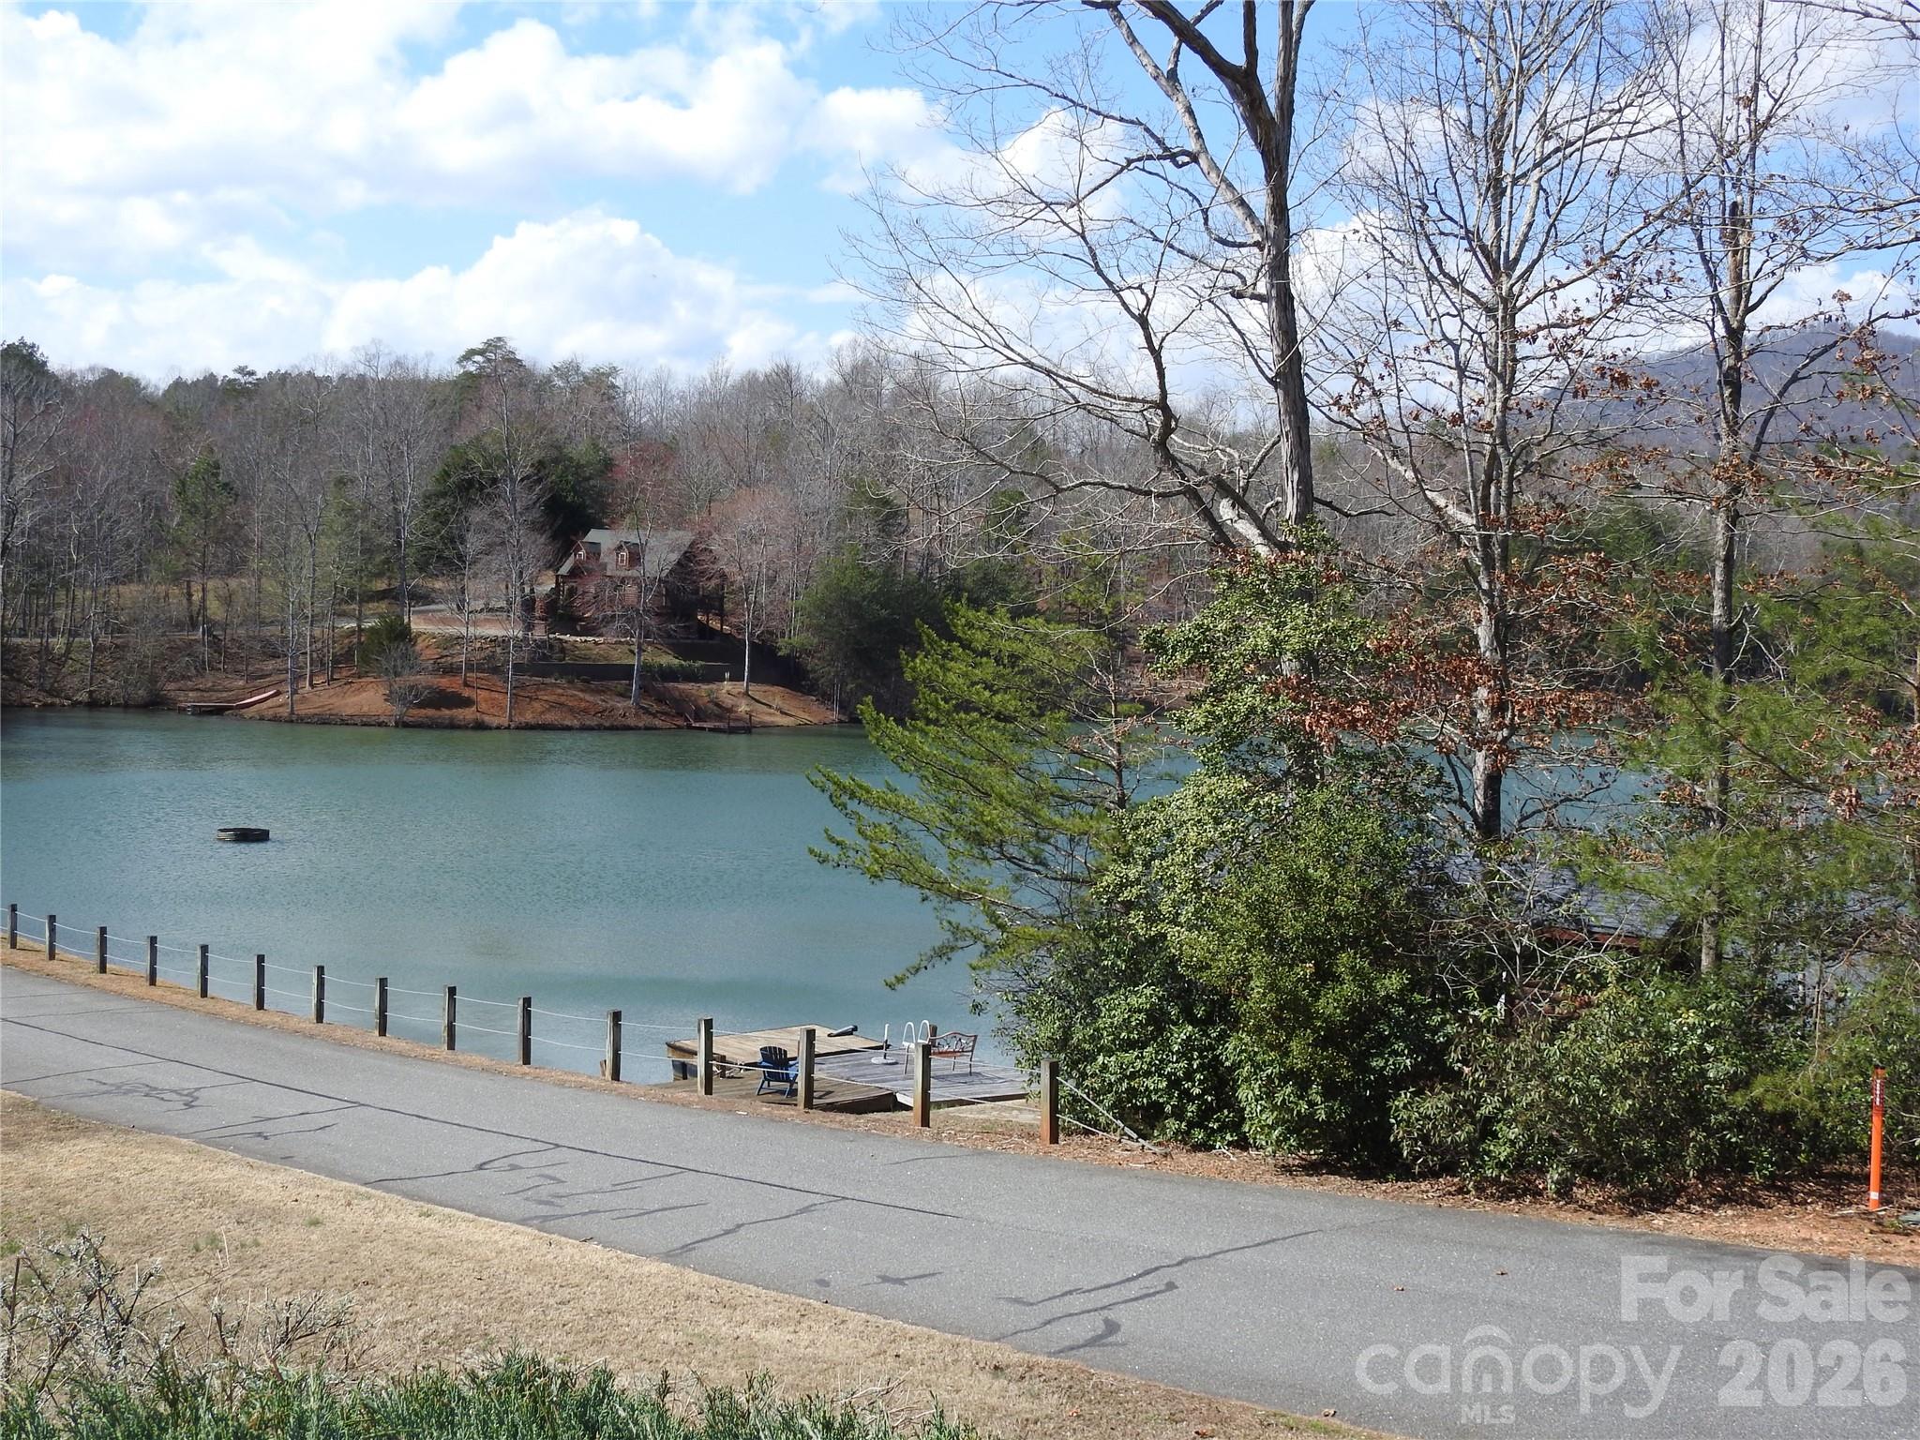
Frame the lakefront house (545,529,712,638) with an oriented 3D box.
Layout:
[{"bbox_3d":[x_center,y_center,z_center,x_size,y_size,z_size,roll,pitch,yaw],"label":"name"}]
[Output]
[{"bbox_3d":[-27.270,-11.764,189.654,11.300,9.000,9.000,2,4,31],"label":"lakefront house"}]

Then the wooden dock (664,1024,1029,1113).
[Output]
[{"bbox_3d":[-2.208,7.239,43.853,6.800,0.900,7.200,-2,4,-36],"label":"wooden dock"}]

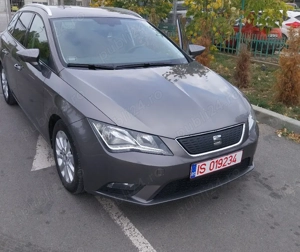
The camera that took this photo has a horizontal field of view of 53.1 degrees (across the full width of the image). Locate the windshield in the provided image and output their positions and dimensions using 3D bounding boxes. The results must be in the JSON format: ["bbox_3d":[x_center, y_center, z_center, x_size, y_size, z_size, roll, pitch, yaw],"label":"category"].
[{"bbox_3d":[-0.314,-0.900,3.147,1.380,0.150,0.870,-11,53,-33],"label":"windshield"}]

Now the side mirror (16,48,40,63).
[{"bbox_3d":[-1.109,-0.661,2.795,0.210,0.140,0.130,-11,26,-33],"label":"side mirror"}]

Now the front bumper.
[{"bbox_3d":[0.345,0.168,2.445,1.760,0.560,0.590,-11,26,-33],"label":"front bumper"}]

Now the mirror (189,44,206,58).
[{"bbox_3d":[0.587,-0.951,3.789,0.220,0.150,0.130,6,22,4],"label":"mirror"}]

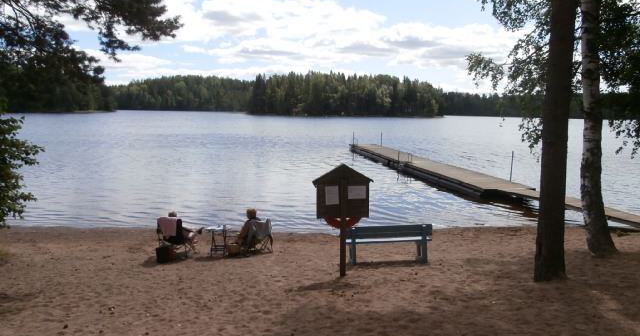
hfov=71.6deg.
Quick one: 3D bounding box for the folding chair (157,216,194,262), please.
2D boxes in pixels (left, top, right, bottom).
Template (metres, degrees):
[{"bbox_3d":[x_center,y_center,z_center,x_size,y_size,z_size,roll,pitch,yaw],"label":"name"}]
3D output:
[{"bbox_3d":[-2.969,1.395,9.113,0.680,0.820,0.580,5,8,28],"label":"folding chair"}]

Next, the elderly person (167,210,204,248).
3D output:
[{"bbox_3d":[-2.821,1.319,9.195,0.540,0.920,0.850,5,9,32],"label":"elderly person"}]

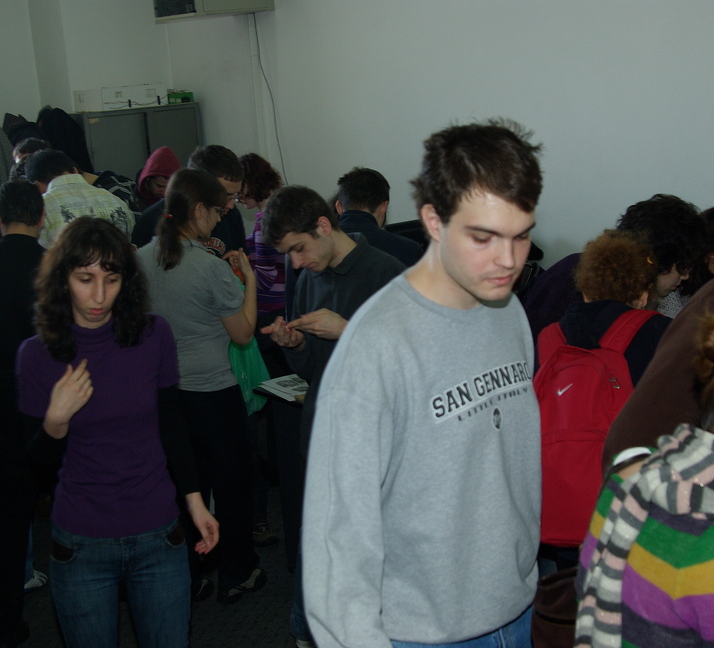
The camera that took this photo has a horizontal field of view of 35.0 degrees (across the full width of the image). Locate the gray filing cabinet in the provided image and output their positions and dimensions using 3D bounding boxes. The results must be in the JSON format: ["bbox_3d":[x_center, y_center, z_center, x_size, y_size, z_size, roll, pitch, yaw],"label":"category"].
[{"bbox_3d":[-1.453,-0.519,7.558,0.420,1.810,0.950,6,16,39],"label":"gray filing cabinet"}]

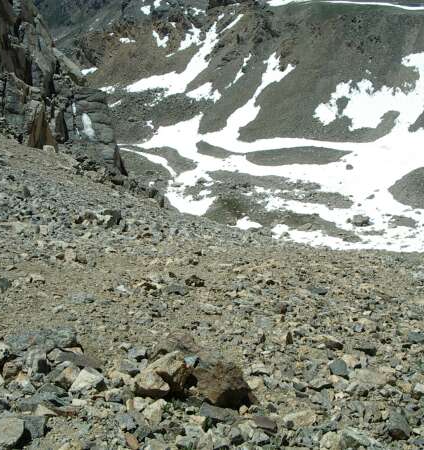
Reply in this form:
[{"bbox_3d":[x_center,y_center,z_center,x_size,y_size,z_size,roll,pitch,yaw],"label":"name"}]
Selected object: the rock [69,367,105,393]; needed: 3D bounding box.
[{"bbox_3d":[-0.972,1.200,5.100,0.260,0.160,0.190,-3,19,-9],"label":"rock"}]

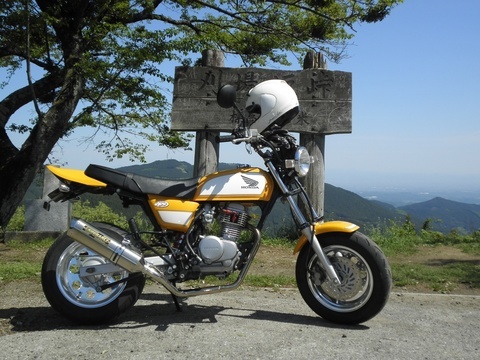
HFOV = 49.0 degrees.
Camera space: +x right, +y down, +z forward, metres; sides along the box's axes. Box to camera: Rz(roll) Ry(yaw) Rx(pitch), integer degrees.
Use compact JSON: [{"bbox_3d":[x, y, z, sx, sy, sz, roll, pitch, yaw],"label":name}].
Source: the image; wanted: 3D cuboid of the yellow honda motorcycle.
[{"bbox_3d":[-0.081,0.146,2.669,1.700,1.130,0.740,2,2,-8],"label":"yellow honda motorcycle"}]

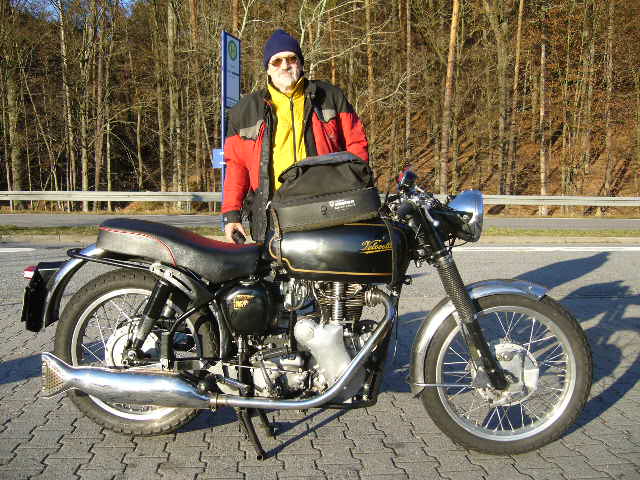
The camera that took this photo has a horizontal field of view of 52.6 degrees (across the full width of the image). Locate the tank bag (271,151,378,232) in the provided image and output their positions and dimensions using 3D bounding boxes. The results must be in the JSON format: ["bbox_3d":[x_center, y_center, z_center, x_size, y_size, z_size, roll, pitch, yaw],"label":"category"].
[{"bbox_3d":[0.026,-0.195,2.407,0.386,0.252,0.267,-8,3,3],"label":"tank bag"}]

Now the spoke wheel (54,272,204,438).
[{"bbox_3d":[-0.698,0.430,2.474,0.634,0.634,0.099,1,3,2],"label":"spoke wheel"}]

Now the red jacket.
[{"bbox_3d":[-0.105,-0.341,2.772,0.624,0.713,0.356,0,3,-2],"label":"red jacket"}]

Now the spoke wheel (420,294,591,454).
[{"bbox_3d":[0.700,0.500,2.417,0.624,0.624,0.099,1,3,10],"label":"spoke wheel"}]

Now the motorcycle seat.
[{"bbox_3d":[-0.503,0.034,2.443,0.604,0.228,0.247,1,3,2],"label":"motorcycle seat"}]

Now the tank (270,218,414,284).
[{"bbox_3d":[0.074,0.033,2.418,0.535,0.238,0.267,1,3,2],"label":"tank"}]

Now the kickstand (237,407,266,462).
[{"bbox_3d":[-0.254,0.694,2.365,0.109,0.238,0.059,1,3,2],"label":"kickstand"}]

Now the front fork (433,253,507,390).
[{"bbox_3d":[0.553,0.287,2.411,0.084,0.554,0.238,-24,-1,10],"label":"front fork"}]

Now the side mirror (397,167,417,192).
[{"bbox_3d":[0.357,-0.249,2.668,0.059,0.109,0.099,-1,3,-20],"label":"side mirror"}]

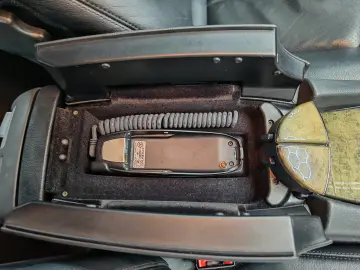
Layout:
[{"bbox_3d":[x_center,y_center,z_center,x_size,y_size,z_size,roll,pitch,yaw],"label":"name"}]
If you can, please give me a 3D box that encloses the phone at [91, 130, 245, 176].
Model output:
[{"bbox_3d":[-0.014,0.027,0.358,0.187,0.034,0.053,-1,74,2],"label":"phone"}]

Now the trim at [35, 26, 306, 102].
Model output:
[{"bbox_3d":[-0.003,-0.075,0.314,0.292,0.092,0.044,-1,74,2],"label":"trim"}]

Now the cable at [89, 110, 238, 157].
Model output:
[{"bbox_3d":[-0.021,-0.002,0.352,0.187,0.024,0.052,-1,74,2],"label":"cable"}]

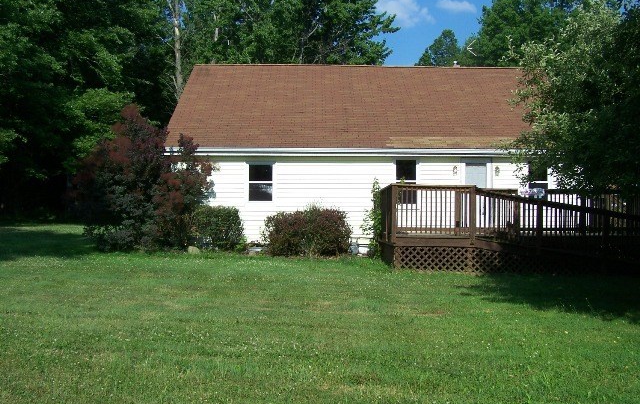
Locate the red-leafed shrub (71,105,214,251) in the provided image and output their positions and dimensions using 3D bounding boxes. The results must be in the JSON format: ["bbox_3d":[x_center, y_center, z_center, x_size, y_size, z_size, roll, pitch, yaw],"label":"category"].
[{"bbox_3d":[-4.720,-0.670,18.700,3.750,3.900,3.400,0,-2,0],"label":"red-leafed shrub"}]

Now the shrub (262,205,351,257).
[{"bbox_3d":[-0.350,0.700,18.350,2.250,1.280,1.600,0,-2,-1],"label":"shrub"}]

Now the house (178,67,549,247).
[{"bbox_3d":[1.500,-1.600,23.700,11.600,6.000,9.600,0,-2,-1],"label":"house"}]

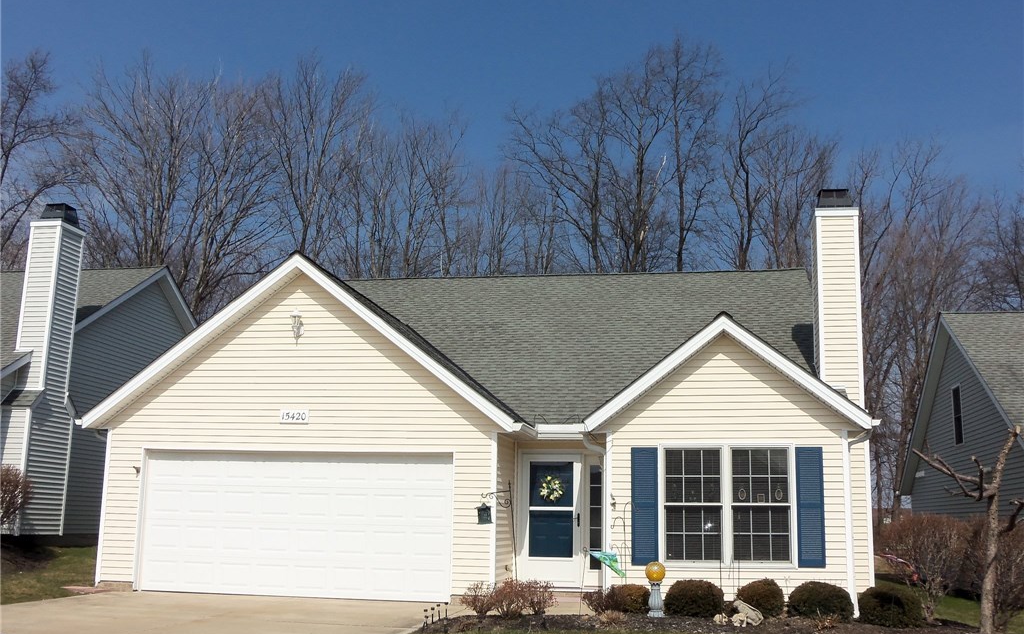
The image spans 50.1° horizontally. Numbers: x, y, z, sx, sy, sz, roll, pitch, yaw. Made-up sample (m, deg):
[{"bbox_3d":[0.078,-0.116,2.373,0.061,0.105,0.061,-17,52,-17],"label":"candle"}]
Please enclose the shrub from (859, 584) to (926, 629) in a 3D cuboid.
[{"bbox_3d":[4.920,3.741,14.200,0.809,0.549,0.809,-1,-10,10],"label":"shrub"}]

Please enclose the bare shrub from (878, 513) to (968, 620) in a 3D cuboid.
[{"bbox_3d":[5.617,3.426,15.000,1.179,1.443,1.179,-1,-10,10],"label":"bare shrub"}]

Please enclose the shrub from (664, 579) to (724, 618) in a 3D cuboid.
[{"bbox_3d":[2.466,3.805,14.800,0.800,0.495,0.800,-1,-10,10],"label":"shrub"}]

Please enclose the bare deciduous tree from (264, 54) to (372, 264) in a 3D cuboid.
[{"bbox_3d":[-7.891,-1.005,43.067,4.326,19.818,4.200,-1,-10,10],"label":"bare deciduous tree"}]

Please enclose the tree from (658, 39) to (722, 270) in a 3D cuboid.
[{"bbox_3d":[6.777,-1.126,41.287,2.460,20.028,3.000,-1,-10,10],"label":"tree"}]

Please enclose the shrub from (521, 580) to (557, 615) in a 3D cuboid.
[{"bbox_3d":[0.352,3.728,14.550,0.478,0.463,0.478,-1,-10,10],"label":"shrub"}]

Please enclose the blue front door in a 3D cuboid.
[{"bbox_3d":[0.640,3.230,17.287,0.910,2.030,0.100,-1,-10,10],"label":"blue front door"}]

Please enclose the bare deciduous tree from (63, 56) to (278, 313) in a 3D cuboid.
[{"bbox_3d":[-13.231,-0.942,41.658,8.058,18.991,6.800,-1,-10,10],"label":"bare deciduous tree"}]

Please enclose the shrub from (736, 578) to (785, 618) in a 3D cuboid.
[{"bbox_3d":[3.276,3.698,14.430,0.633,0.527,0.600,-1,-10,10],"label":"shrub"}]

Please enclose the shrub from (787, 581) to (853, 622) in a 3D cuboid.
[{"bbox_3d":[4.083,3.767,14.500,0.867,0.509,0.867,-1,-10,10],"label":"shrub"}]

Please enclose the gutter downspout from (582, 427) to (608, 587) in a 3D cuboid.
[{"bbox_3d":[1.201,2.843,15.700,0.335,2.378,0.200,-1,-10,10],"label":"gutter downspout"}]

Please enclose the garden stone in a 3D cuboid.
[{"bbox_3d":[2.941,3.690,13.666,0.375,0.325,0.300,-1,-10,10],"label":"garden stone"}]

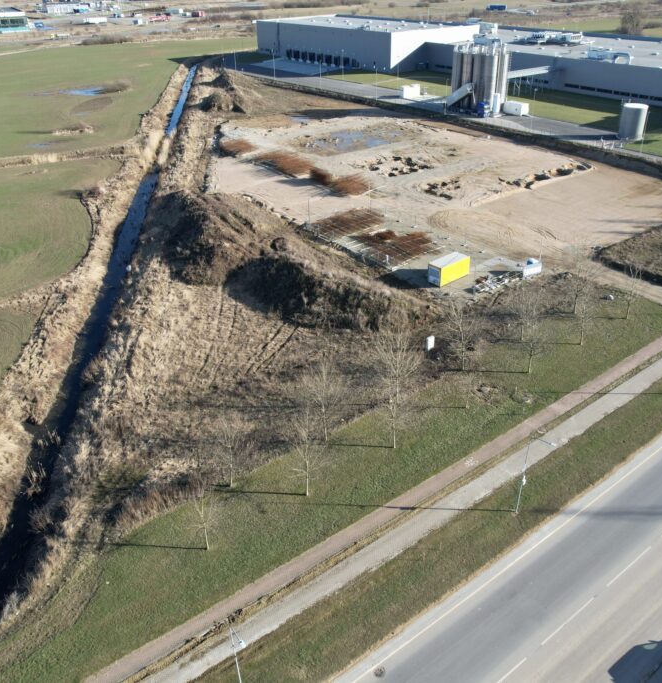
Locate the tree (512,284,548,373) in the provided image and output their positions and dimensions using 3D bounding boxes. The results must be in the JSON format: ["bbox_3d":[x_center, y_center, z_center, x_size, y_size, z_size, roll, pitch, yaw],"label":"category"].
[{"bbox_3d":[22.544,-1.128,70.800,3.543,10.805,3.543,9,33,18],"label":"tree"}]

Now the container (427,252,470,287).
[{"bbox_3d":[17.178,-10.428,90.837,6.120,2.800,2.420,-25,38,-33],"label":"container"}]

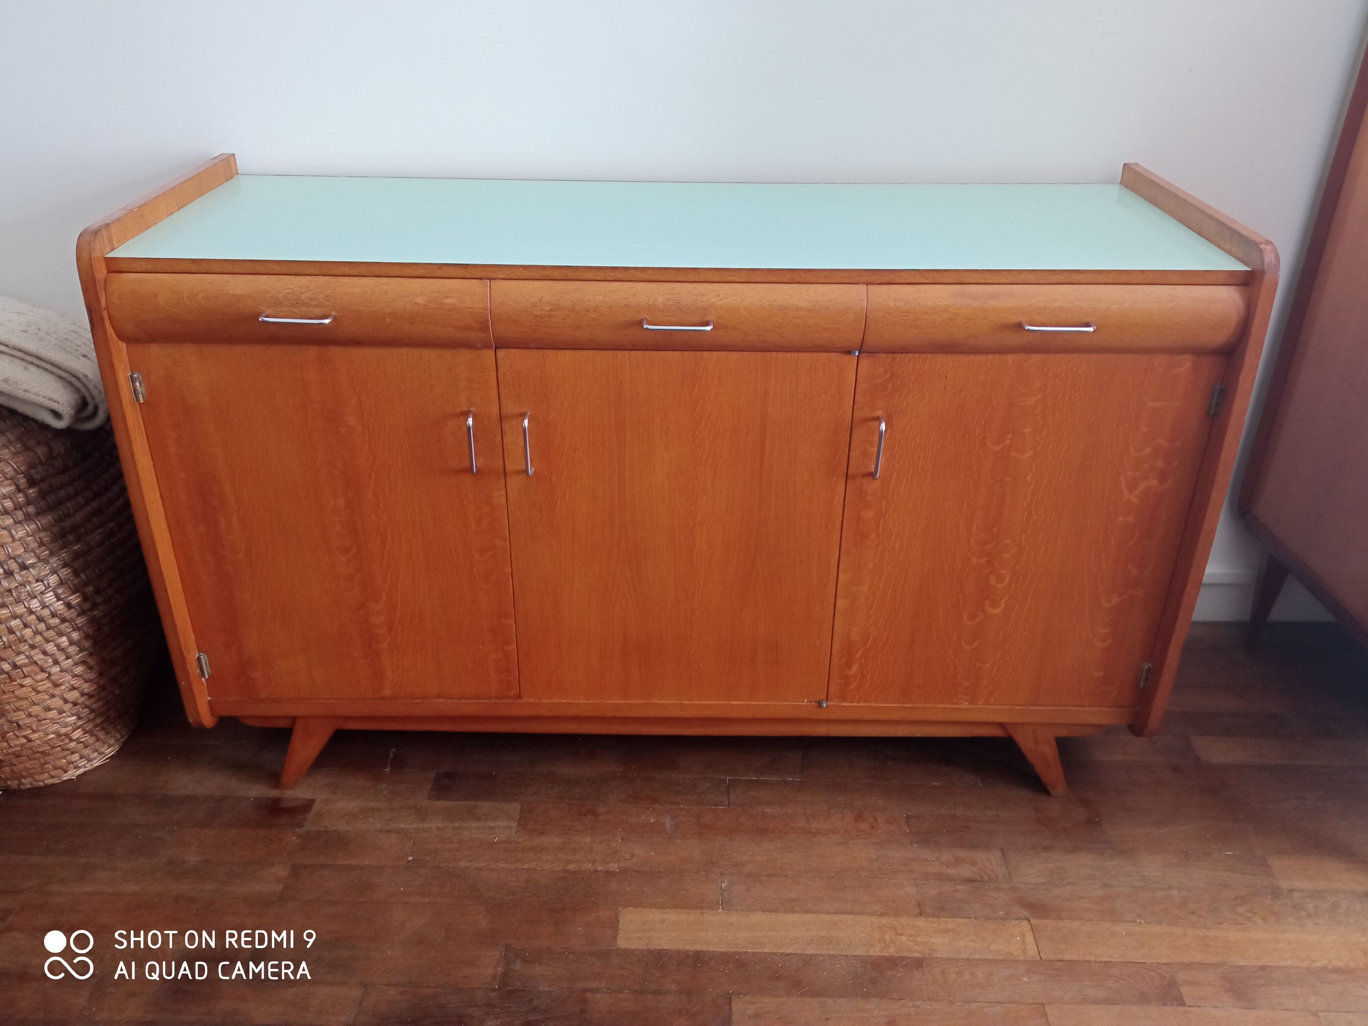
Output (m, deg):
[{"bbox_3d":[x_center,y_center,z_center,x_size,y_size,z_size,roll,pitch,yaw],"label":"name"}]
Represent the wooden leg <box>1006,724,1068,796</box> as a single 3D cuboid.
[{"bbox_3d":[0.562,0.384,1.717,0.120,0.143,0.049,1,29,0],"label":"wooden leg"}]

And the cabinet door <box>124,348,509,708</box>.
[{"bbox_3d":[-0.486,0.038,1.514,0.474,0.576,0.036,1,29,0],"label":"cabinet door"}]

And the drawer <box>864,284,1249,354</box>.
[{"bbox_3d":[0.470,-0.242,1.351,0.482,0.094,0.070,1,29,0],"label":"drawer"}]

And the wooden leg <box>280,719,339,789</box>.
[{"bbox_3d":[-0.595,0.372,1.707,0.113,0.143,0.049,1,29,0],"label":"wooden leg"}]

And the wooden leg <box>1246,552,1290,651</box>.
[{"bbox_3d":[1.109,0.173,2.034,0.050,0.213,0.054,1,29,0],"label":"wooden leg"}]

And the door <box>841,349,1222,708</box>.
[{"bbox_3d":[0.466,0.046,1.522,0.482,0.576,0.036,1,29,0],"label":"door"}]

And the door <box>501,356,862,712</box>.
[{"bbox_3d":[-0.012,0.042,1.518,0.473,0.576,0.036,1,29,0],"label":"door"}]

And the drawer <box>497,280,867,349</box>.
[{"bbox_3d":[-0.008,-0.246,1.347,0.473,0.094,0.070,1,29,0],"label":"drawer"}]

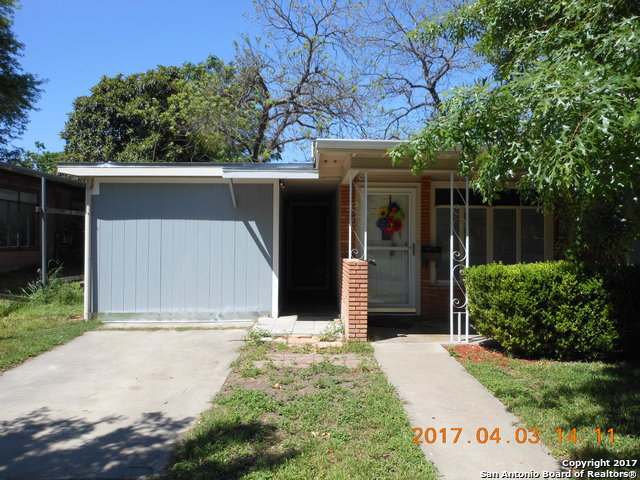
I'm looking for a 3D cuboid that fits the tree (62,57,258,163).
[{"bbox_3d":[-5.900,-3.000,19.000,7.100,7.000,6.300,0,3,0],"label":"tree"}]

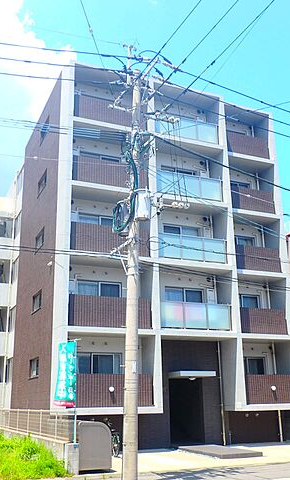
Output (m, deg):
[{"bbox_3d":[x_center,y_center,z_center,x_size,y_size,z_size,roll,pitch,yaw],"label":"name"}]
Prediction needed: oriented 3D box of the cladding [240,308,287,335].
[{"bbox_3d":[4.906,3.362,20.728,2.315,1.090,0.150,6,-19,-23],"label":"cladding"}]

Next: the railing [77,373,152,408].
[{"bbox_3d":[-1.162,5.222,17.289,3.211,1.115,0.150,6,-19,-23],"label":"railing"}]

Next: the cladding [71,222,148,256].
[{"bbox_3d":[-1.275,0.042,18.926,3.211,1.099,0.150,6,-19,-23],"label":"cladding"}]

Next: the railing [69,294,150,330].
[{"bbox_3d":[-1.218,2.628,18.109,3.211,1.115,0.150,6,-19,-23],"label":"railing"}]

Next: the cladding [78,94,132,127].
[{"bbox_3d":[-1.389,-5.194,20.580,3.211,1.098,0.150,6,-19,-23],"label":"cladding"}]

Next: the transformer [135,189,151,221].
[{"bbox_3d":[-0.036,-0.847,12.013,0.400,0.760,0.400,-1,-18,0],"label":"transformer"}]

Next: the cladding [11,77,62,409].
[{"bbox_3d":[-4.595,0.357,21.312,0.150,13.010,7.330,6,-19,-23],"label":"cladding"}]

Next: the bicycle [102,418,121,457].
[{"bbox_3d":[-1.179,6.730,16.904,0.580,1.080,1.750,6,-19,-23],"label":"bicycle"}]

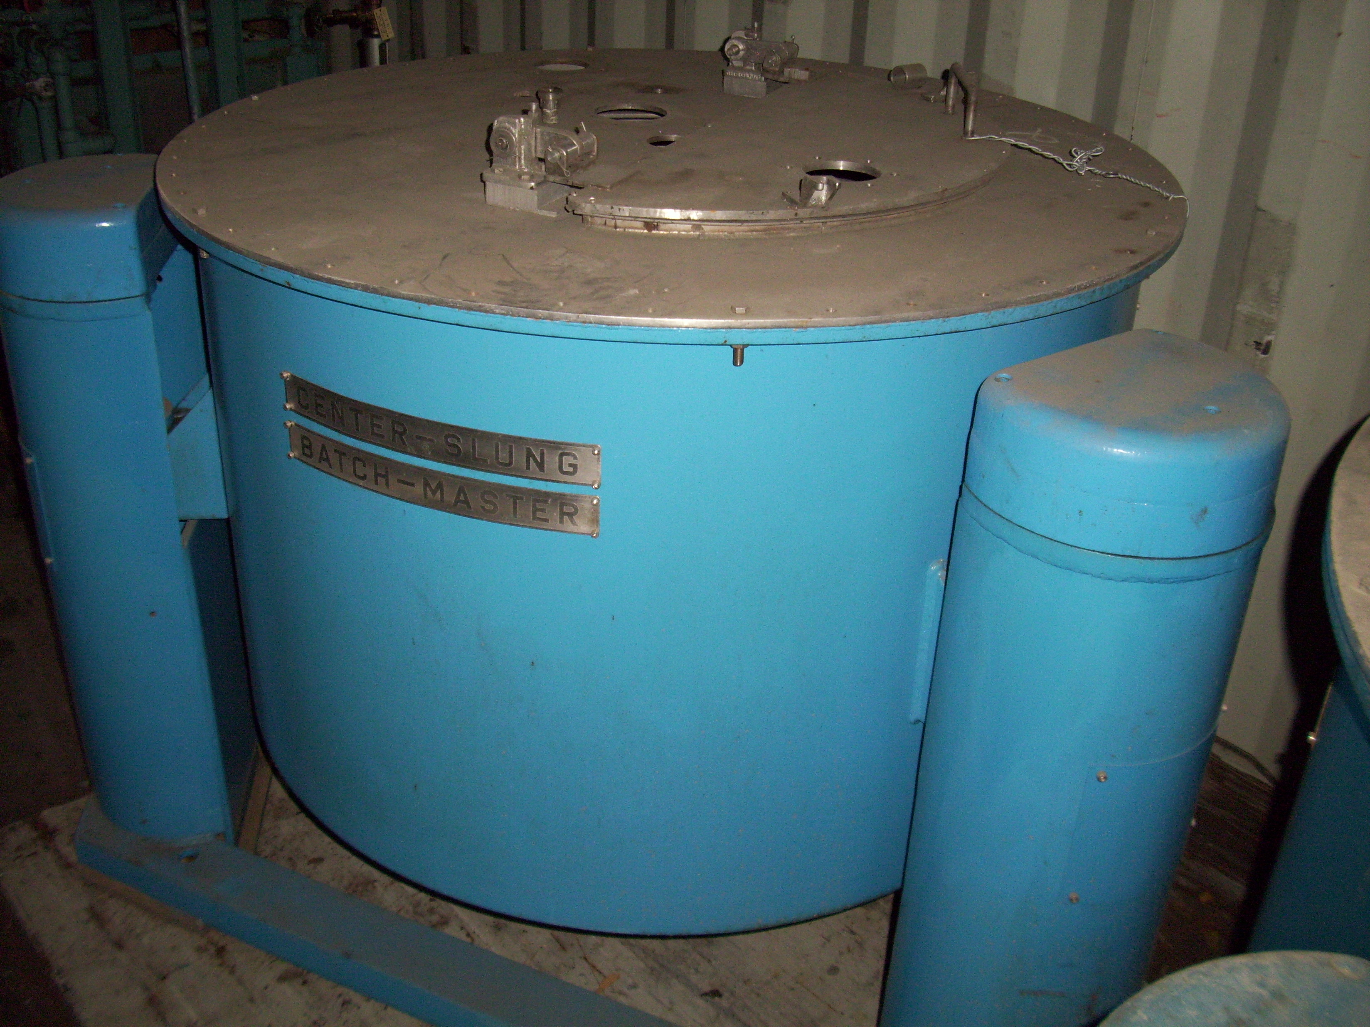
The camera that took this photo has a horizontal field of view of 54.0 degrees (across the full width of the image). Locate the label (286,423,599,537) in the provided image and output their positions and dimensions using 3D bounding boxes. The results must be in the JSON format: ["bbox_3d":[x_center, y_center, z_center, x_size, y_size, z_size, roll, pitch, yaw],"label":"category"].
[{"bbox_3d":[-0.261,-0.031,1.361,0.376,0.044,0.031,14,31,19],"label":"label"}]

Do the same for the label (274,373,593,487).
[{"bbox_3d":[-0.259,-0.080,1.333,0.376,0.044,0.031,14,31,19],"label":"label"}]

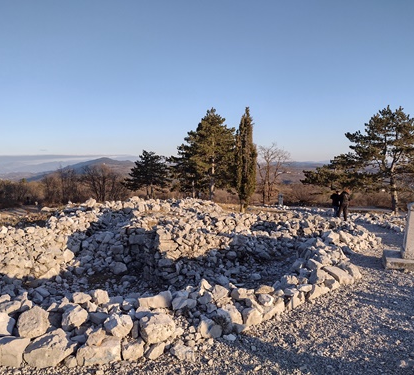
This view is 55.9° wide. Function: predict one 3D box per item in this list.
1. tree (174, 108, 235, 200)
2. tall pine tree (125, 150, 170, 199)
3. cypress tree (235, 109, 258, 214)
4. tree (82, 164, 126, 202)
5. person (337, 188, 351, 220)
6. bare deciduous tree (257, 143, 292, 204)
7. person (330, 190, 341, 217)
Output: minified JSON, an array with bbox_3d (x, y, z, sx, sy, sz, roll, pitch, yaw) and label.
[{"bbox_3d":[-0.231,-2.954,36.000,5.720,8.680,5.500,0,4,0],"label":"tree"},{"bbox_3d":[-6.560,-1.268,43.000,4.850,5.620,4.600,0,4,0],"label":"tall pine tree"},{"bbox_3d":[2.905,-2.028,28.500,1.570,7.780,1.500,0,4,0],"label":"cypress tree"},{"bbox_3d":[-11.412,-0.331,43.000,4.850,4.410,4.500,0,4,0],"label":"tree"},{"bbox_3d":[7.347,0.912,20.800,0.600,1.770,0.550,3,5,40],"label":"person"},{"bbox_3d":[6.404,-1.304,37.000,3.230,5.930,3.200,0,4,0],"label":"bare deciduous tree"},{"bbox_3d":[7.428,0.952,22.500,0.620,1.560,0.450,1,4,15],"label":"person"}]

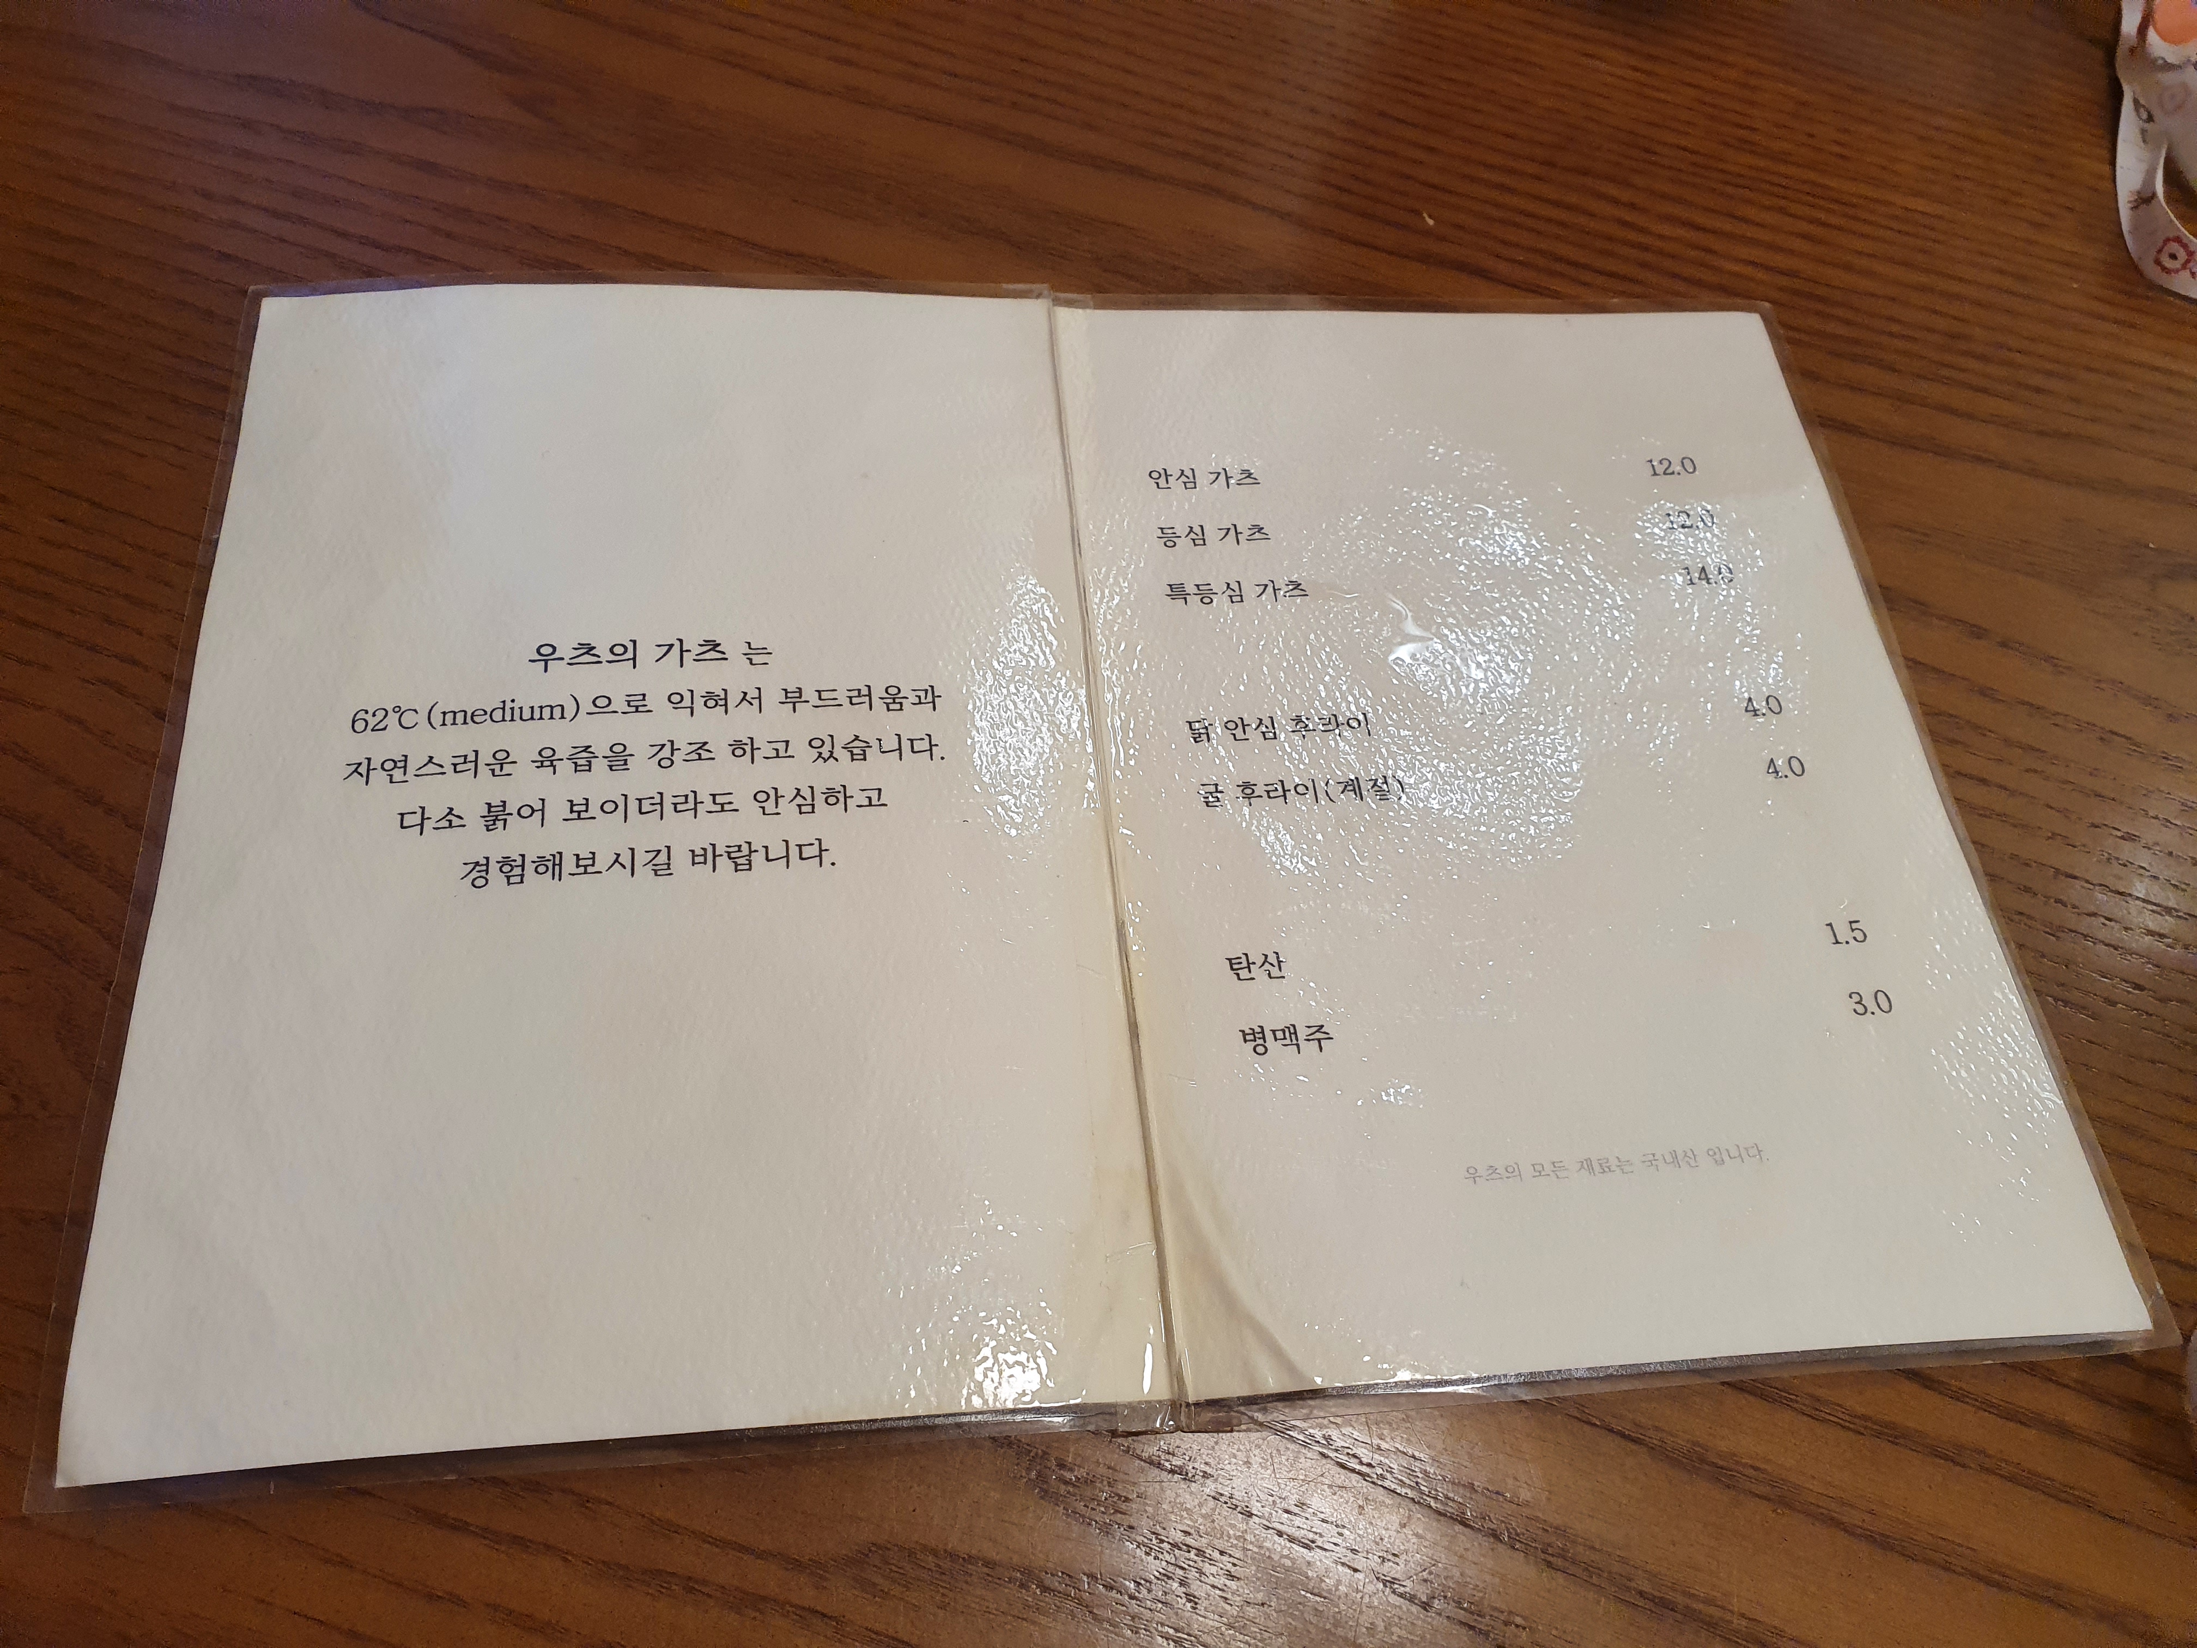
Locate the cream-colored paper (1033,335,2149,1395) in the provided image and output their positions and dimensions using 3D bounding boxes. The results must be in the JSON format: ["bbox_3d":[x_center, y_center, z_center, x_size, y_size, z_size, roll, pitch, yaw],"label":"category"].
[{"bbox_3d":[0.075,-0.014,0.288,0.149,0.004,0.210,-2,61,-8],"label":"cream-colored paper"}]

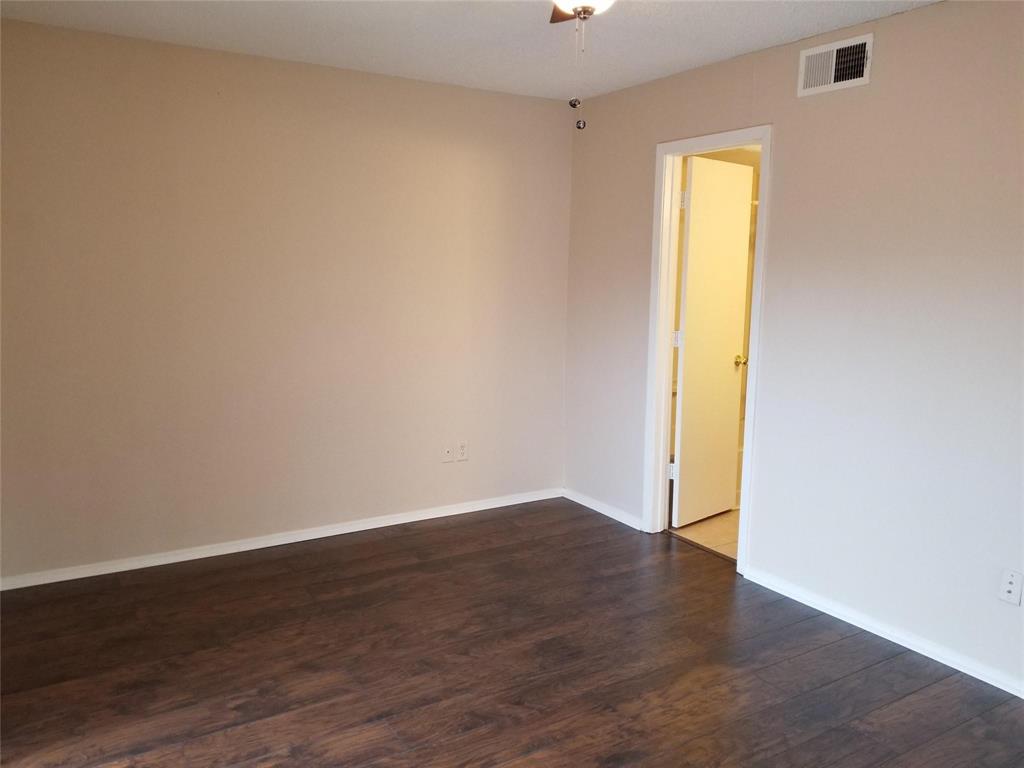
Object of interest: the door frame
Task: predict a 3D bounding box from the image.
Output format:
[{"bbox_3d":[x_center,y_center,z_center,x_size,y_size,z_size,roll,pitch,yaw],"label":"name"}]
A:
[{"bbox_3d":[1.000,-0.169,3.946,0.130,2.120,0.741,-4,10,-32],"label":"door frame"}]

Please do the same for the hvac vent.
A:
[{"bbox_3d":[1.325,-1.306,3.170,0.024,0.189,0.341,-4,10,-32],"label":"hvac vent"}]

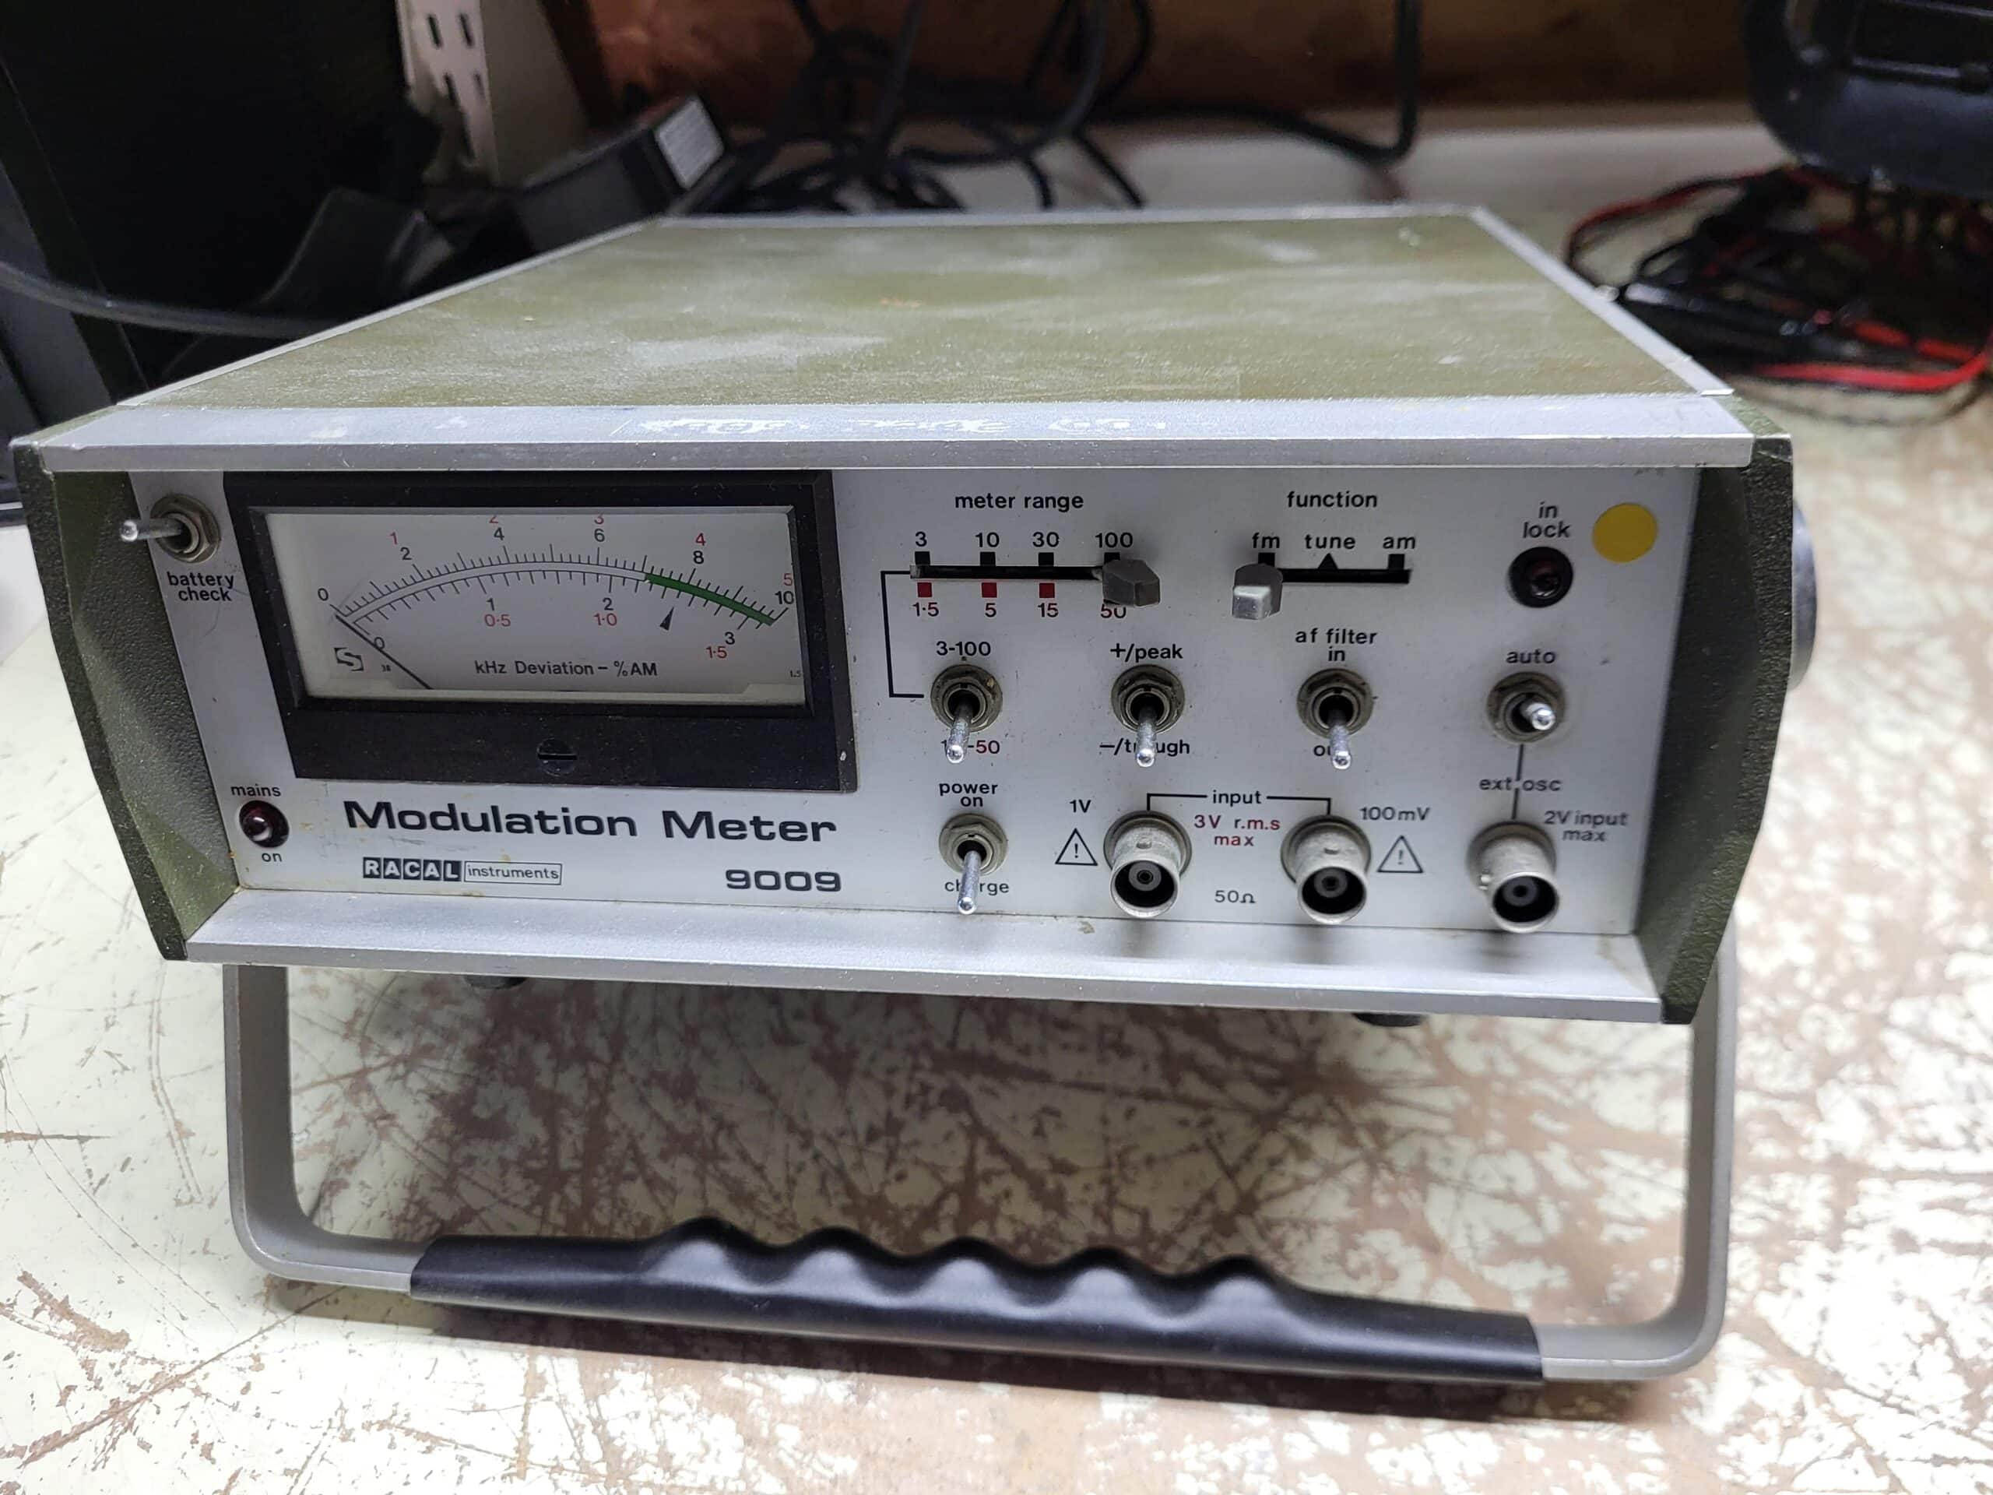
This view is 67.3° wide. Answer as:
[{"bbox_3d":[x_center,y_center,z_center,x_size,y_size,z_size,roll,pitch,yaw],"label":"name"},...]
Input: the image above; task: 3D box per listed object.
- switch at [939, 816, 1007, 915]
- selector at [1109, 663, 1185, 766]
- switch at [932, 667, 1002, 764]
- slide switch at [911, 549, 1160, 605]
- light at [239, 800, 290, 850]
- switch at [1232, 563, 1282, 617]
[{"bbox_3d":[-0.004,0.017,0.222,0.010,0.011,0.013,1,24,8],"label":"switch"},{"bbox_3d":[0.021,-0.004,0.208,0.010,0.011,0.013,1,24,8],"label":"selector"},{"bbox_3d":[-0.005,-0.005,0.212,0.010,0.011,0.013,1,24,8],"label":"switch"},{"bbox_3d":[0.005,-0.022,0.205,0.035,0.006,0.009,1,24,8],"label":"slide switch"},{"bbox_3d":[-0.119,0.013,0.242,0.008,0.008,0.003,1,24,8],"label":"light"},{"bbox_3d":[0.035,-0.021,0.199,0.006,0.006,0.010,1,24,8],"label":"switch"}]

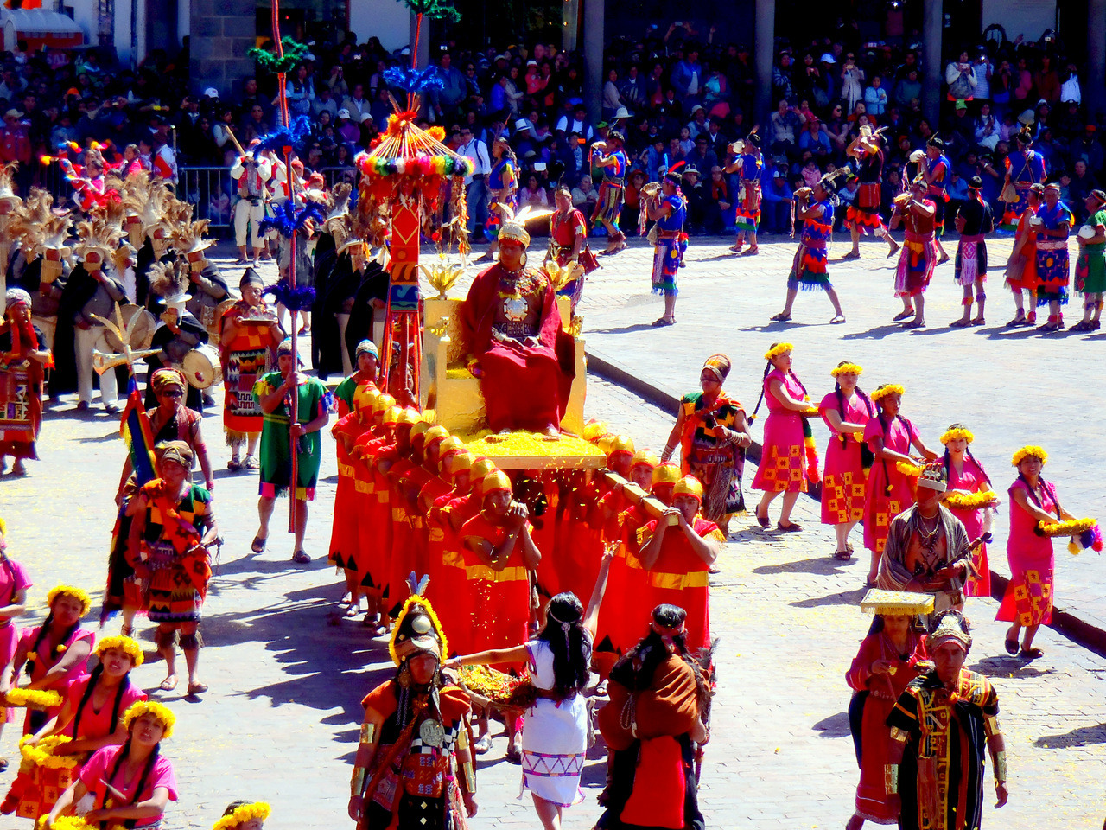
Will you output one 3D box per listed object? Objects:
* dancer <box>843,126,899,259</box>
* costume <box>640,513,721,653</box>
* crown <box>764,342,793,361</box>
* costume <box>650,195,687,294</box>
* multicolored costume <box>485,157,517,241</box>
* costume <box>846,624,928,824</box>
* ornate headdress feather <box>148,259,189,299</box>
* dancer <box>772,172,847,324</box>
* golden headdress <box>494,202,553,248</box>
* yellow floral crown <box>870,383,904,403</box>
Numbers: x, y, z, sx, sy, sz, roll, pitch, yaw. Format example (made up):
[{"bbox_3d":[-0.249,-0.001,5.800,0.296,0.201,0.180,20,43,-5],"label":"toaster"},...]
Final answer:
[{"bbox_3d":[4.356,-3.032,61.200,0.660,1.830,0.520,-3,8,-20],"label":"dancer"},{"bbox_3d":[0.821,1.157,29.000,0.500,1.040,0.360,-1,7,-9],"label":"costume"},{"bbox_3d":[1.904,-0.535,37.700,0.240,0.120,0.240,-11,7,1],"label":"crown"},{"bbox_3d":[1.346,-1.981,52.200,0.360,1.160,0.440,-3,8,-24],"label":"costume"},{"bbox_3d":[-0.699,-2.942,60.800,0.400,1.130,0.460,-2,8,-12],"label":"multicolored costume"},{"bbox_3d":[1.831,1.699,24.400,0.460,1.060,0.360,-1,7,-8],"label":"costume"},{"bbox_3d":[-3.494,-1.227,40.600,0.370,0.360,0.300,1,7,5],"label":"ornate headdress feather"},{"bbox_3d":[3.007,-1.962,52.500,0.880,1.790,0.520,0,7,0],"label":"dancer"},{"bbox_3d":[-0.208,-1.323,31.200,0.390,0.300,0.280,0,7,-3],"label":"golden headdress"},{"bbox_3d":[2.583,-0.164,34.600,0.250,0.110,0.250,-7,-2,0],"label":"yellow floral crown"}]

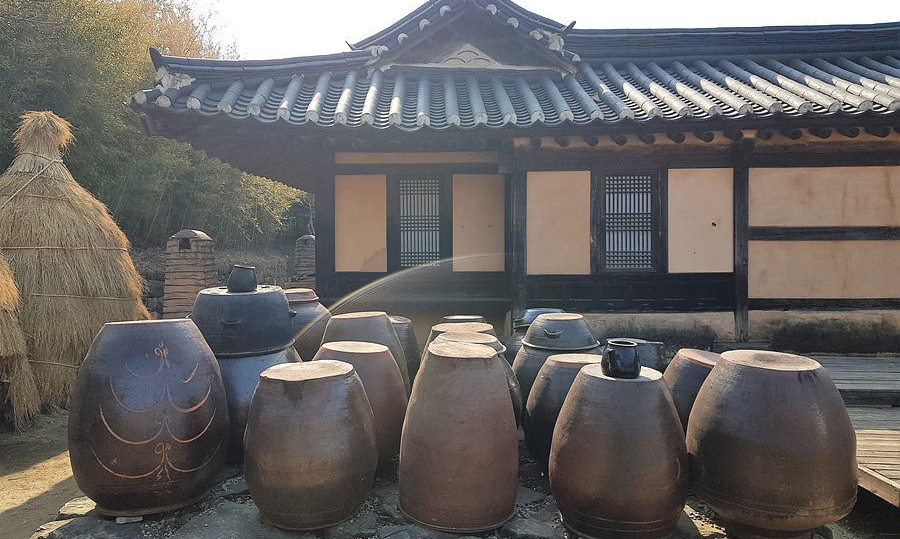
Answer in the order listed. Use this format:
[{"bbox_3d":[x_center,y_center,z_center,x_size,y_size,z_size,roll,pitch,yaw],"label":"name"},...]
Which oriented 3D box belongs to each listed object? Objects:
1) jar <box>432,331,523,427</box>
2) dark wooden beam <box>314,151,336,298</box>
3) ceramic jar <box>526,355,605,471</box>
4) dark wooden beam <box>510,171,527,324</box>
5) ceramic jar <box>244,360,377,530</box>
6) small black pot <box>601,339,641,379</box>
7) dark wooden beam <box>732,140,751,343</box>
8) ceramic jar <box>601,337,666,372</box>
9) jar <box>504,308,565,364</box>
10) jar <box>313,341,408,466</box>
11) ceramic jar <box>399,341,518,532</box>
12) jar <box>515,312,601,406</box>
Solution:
[{"bbox_3d":[0.110,0.797,4.072,0.645,0.770,0.645,0,2,0],"label":"jar"},{"bbox_3d":[-1.527,-0.401,8.292,0.230,2.157,0.220,0,2,5],"label":"dark wooden beam"},{"bbox_3d":[0.785,0.859,4.061,0.645,0.660,0.645,0,2,0],"label":"ceramic jar"},{"bbox_3d":[0.816,-0.280,7.995,0.180,2.080,0.180,0,2,5],"label":"dark wooden beam"},{"bbox_3d":[-0.703,0.861,3.379,0.650,0.720,0.650,0,2,0],"label":"ceramic jar"},{"bbox_3d":[0.814,0.433,3.220,0.187,0.158,0.187,0,2,0],"label":"small black pot"},{"bbox_3d":[3.434,-0.347,7.950,0.165,2.420,0.165,0,2,0],"label":"dark wooden beam"},{"bbox_3d":[1.426,0.846,5.242,0.560,0.580,0.560,0,2,0],"label":"ceramic jar"},{"bbox_3d":[0.731,0.685,5.121,0.600,0.744,0.600,0,2,0],"label":"jar"},{"bbox_3d":[-0.575,0.830,4.080,0.635,0.720,0.635,0,2,0],"label":"jar"},{"bbox_3d":[0.043,0.760,3.223,0.560,0.752,0.560,0,2,0],"label":"ceramic jar"},{"bbox_3d":[0.710,0.695,4.321,0.630,0.790,0.630,0,2,0],"label":"jar"}]

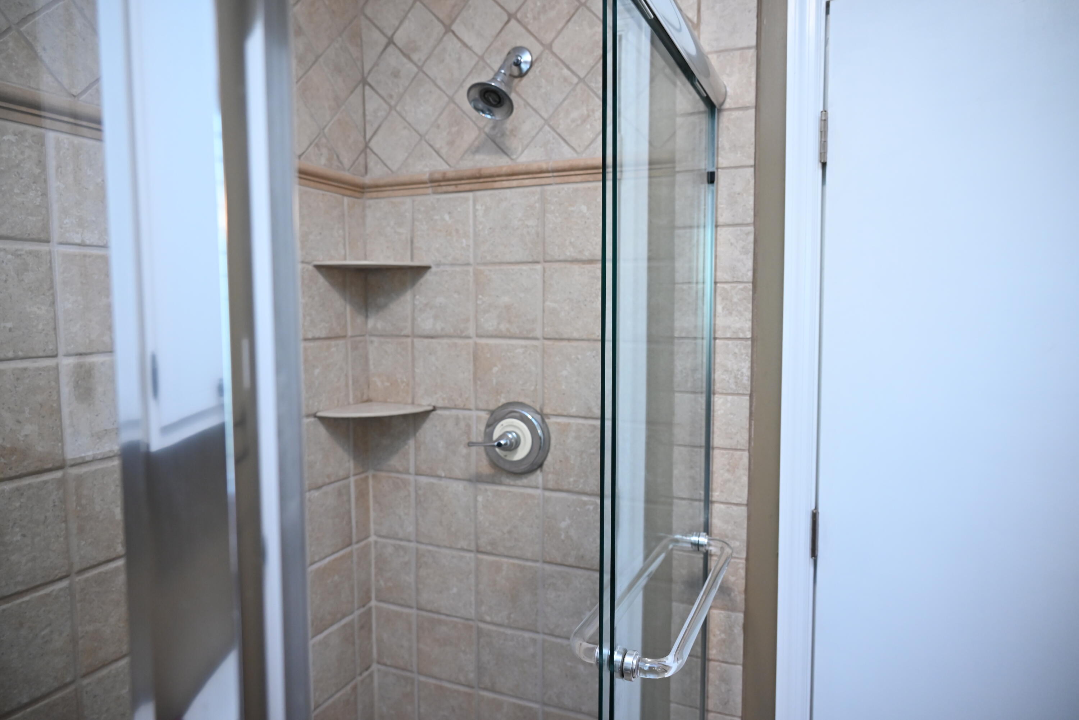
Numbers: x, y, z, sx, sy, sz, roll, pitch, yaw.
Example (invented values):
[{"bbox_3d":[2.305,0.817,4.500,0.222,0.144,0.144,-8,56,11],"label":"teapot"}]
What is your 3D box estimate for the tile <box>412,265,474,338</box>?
[{"bbox_3d":[-0.211,-0.127,1.574,0.150,0.150,0.010,2,5,23],"label":"tile"}]

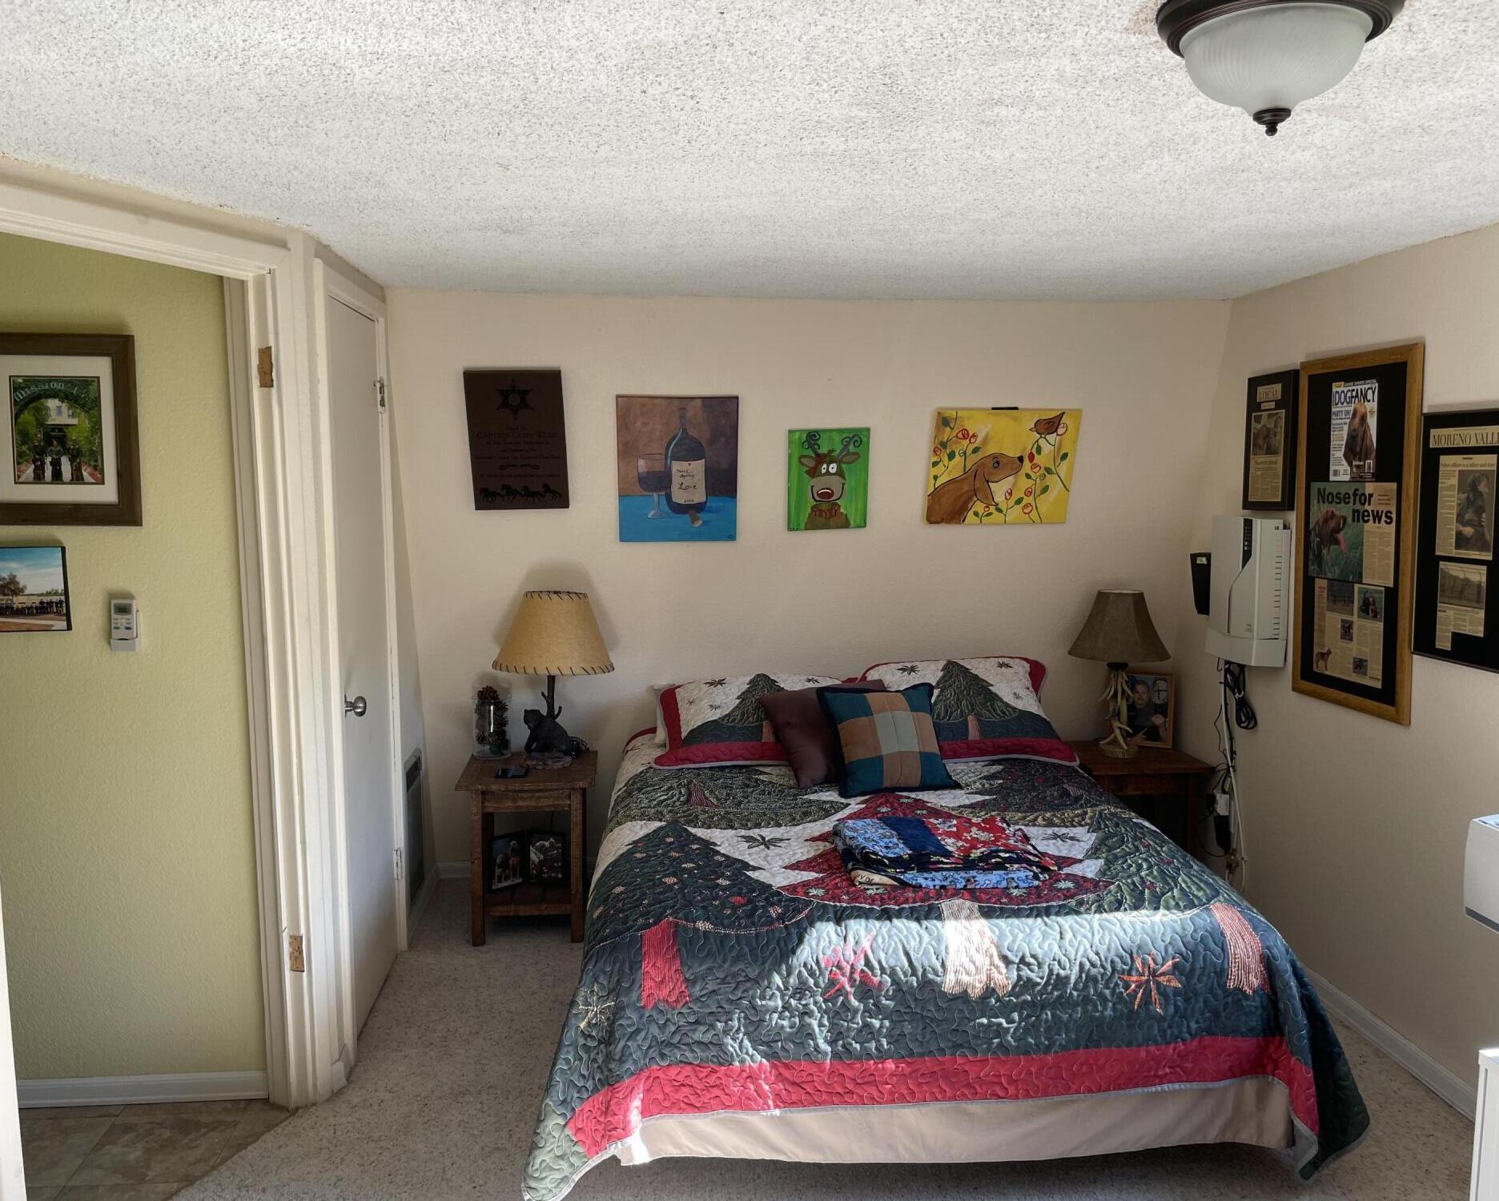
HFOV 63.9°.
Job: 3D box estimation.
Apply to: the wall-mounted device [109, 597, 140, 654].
[{"bbox_3d":[-1.466,0.054,2.816,0.060,0.137,0.030,0,7,-5],"label":"wall-mounted device"}]

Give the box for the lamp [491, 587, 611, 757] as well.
[{"bbox_3d":[-0.669,0.270,4.101,0.410,0.585,0.410,0,7,-5],"label":"lamp"}]

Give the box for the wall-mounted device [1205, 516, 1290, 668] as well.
[{"bbox_3d":[1.588,-0.038,3.843,0.107,0.460,0.305,0,7,-5],"label":"wall-mounted device"}]

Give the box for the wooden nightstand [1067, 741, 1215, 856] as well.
[{"bbox_3d":[1.339,0.816,4.321,0.440,0.540,0.440,0,7,-5],"label":"wooden nightstand"}]

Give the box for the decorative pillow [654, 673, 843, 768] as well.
[{"bbox_3d":[0.046,0.410,4.200,0.760,0.170,0.420,0,52,-5],"label":"decorative pillow"}]

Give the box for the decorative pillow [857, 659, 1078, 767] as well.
[{"bbox_3d":[0.733,0.386,4.218,0.730,0.450,0.180,0,-38,-2],"label":"decorative pillow"}]

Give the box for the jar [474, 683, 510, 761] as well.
[{"bbox_3d":[-0.910,0.427,4.248,0.133,0.236,0.133,0,7,-5],"label":"jar"}]

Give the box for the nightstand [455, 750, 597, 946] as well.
[{"bbox_3d":[-0.736,0.837,4.089,0.440,0.540,0.445,0,7,-5],"label":"nightstand"}]

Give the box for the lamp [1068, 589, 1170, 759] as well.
[{"bbox_3d":[1.312,0.262,4.267,0.360,0.572,0.360,0,7,-5],"label":"lamp"}]

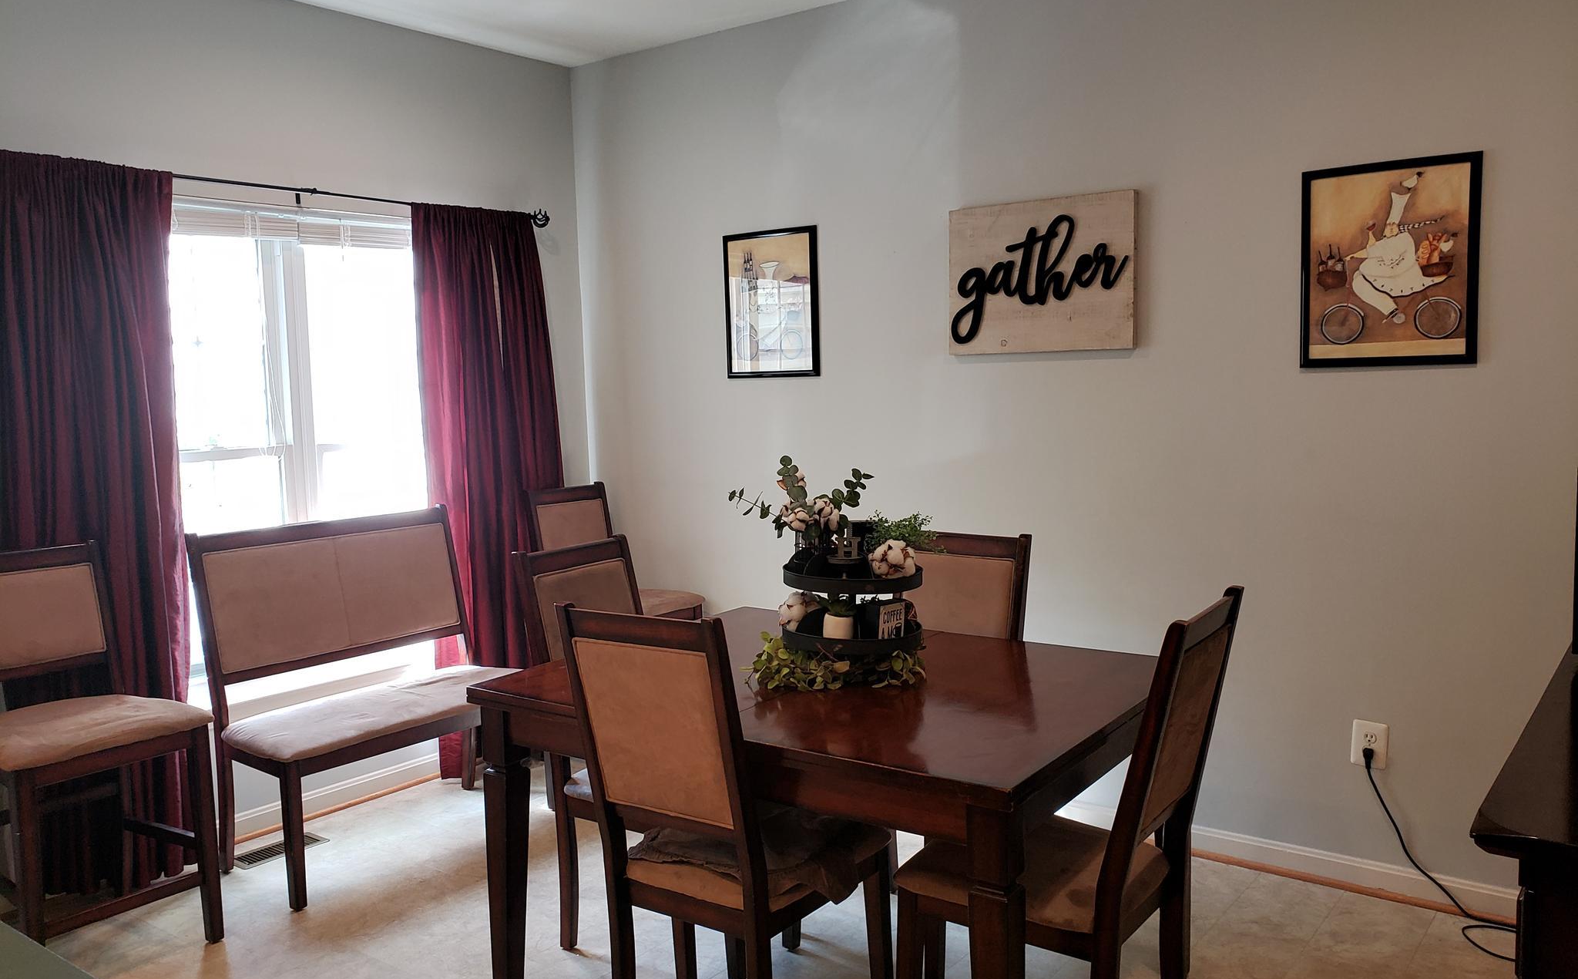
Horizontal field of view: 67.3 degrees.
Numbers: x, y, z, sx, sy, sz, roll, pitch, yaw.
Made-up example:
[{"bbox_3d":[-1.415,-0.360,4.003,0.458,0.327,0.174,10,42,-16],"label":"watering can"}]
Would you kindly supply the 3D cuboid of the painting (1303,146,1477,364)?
[{"bbox_3d":[1.582,-0.592,3.125,0.425,0.528,0.025,3,7,37],"label":"painting"}]

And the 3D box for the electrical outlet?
[{"bbox_3d":[1.605,0.704,3.275,0.086,0.126,0.014,3,7,37],"label":"electrical outlet"}]

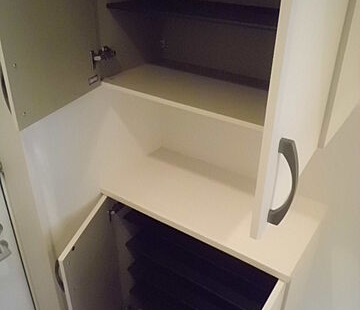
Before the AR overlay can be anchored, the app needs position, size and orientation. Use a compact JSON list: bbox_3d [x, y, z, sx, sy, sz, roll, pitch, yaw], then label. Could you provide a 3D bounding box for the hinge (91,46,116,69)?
[{"bbox_3d":[-0.245,-0.312,1.171,0.030,0.062,0.096,18,34,28],"label":"hinge"}]

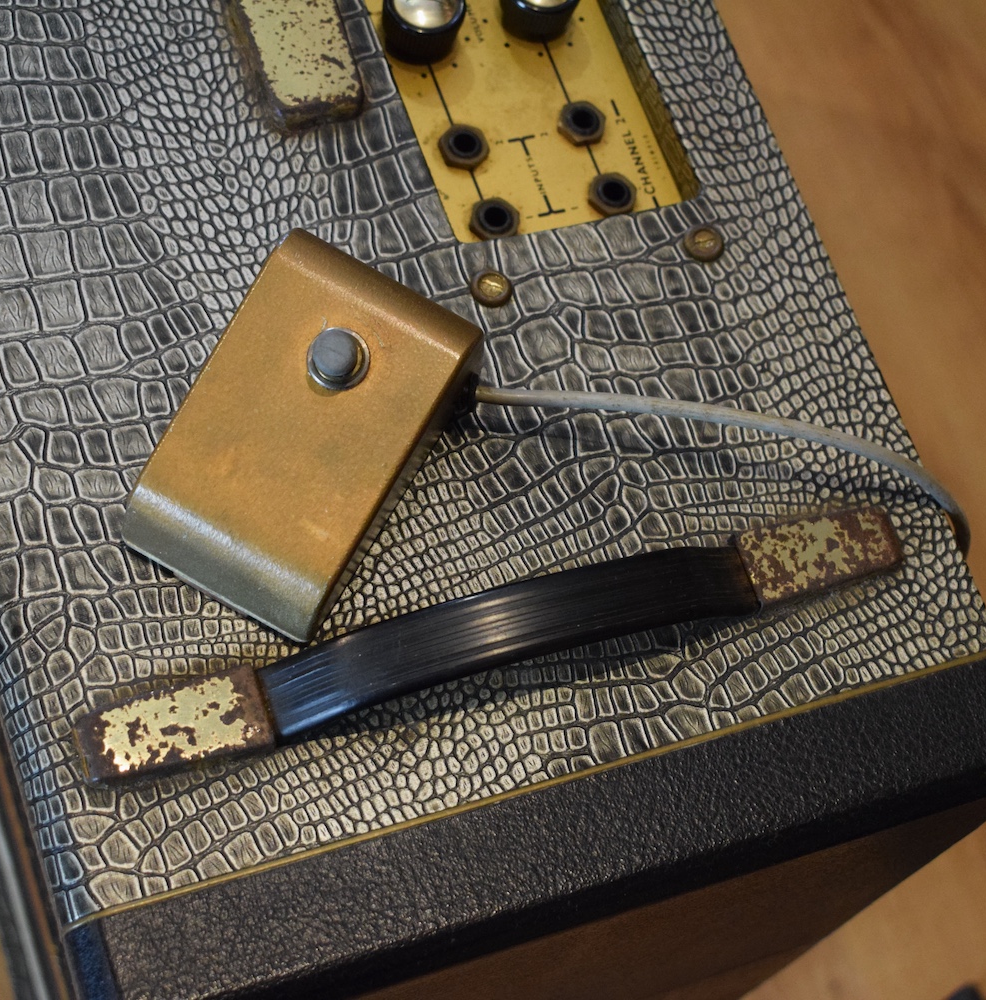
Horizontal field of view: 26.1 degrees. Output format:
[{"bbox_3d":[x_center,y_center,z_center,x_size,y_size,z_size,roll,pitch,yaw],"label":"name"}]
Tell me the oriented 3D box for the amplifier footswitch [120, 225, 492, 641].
[{"bbox_3d":[-0.045,-0.019,0.527,0.054,0.056,0.089,30,63,3],"label":"amplifier footswitch"}]

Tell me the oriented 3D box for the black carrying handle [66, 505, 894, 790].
[{"bbox_3d":[0.006,0.032,0.533,0.224,0.022,0.022,-14,69,-17],"label":"black carrying handle"}]

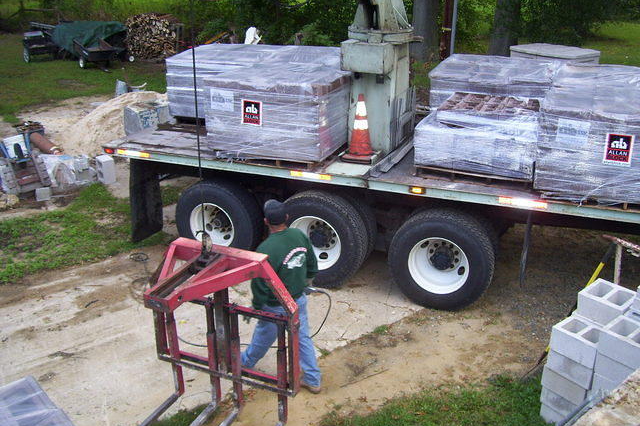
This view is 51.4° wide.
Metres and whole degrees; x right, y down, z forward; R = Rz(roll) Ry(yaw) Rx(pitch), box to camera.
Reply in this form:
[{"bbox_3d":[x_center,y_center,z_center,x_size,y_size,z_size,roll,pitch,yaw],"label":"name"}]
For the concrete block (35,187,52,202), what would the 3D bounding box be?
[{"bbox_3d":[-4.259,-0.315,10.245,0.200,0.194,0.220,-7,23,-19],"label":"concrete block"}]

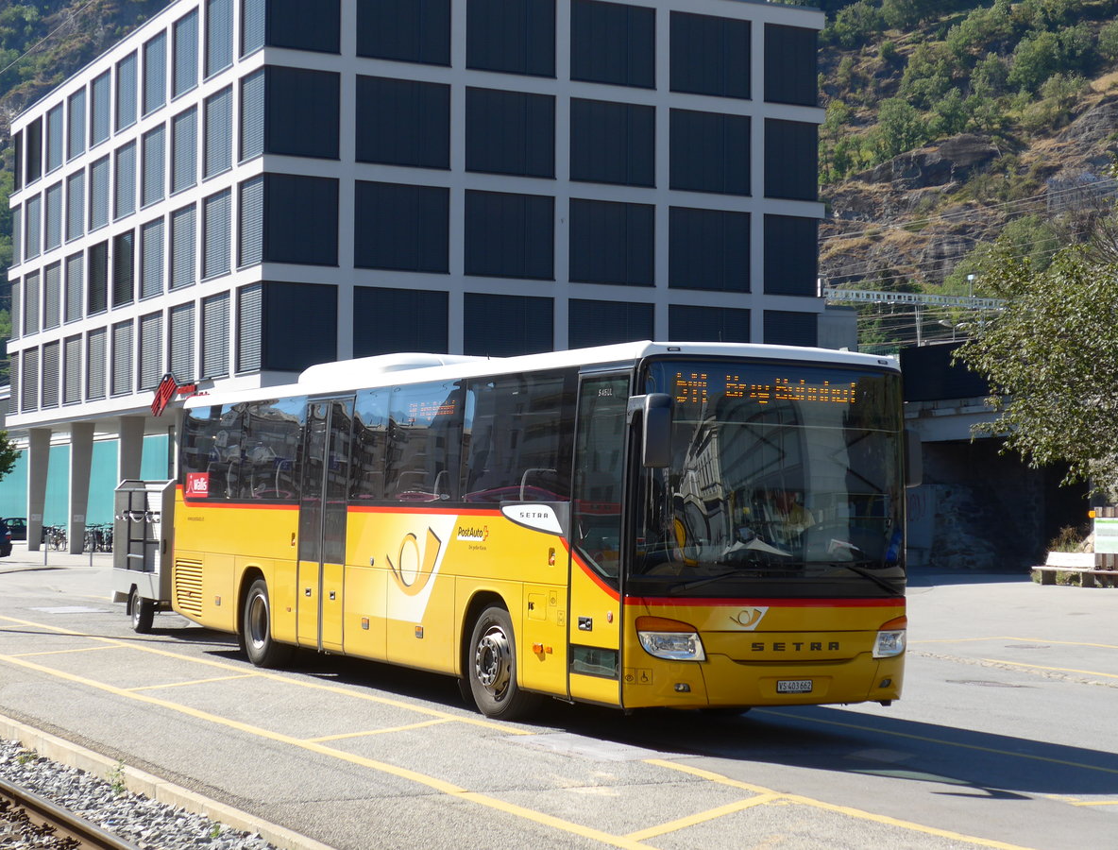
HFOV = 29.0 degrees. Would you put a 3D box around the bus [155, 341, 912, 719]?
[{"bbox_3d":[-0.888,0.934,21.615,2.550,3.300,12.200,2,-2,-26],"label":"bus"}]

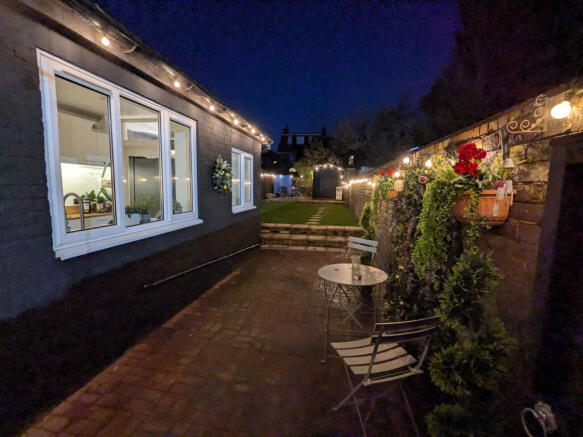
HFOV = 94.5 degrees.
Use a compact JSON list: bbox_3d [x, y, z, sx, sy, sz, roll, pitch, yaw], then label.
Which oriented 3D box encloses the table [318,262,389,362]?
[{"bbox_3d":[0.532,0.840,2.428,0.605,0.715,0.605,1,7,0],"label":"table"}]

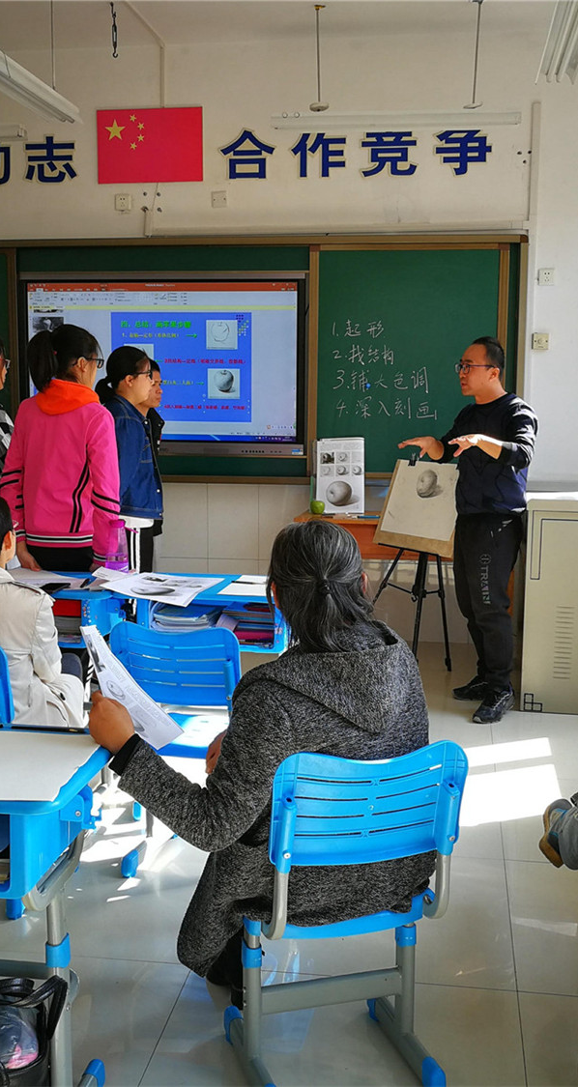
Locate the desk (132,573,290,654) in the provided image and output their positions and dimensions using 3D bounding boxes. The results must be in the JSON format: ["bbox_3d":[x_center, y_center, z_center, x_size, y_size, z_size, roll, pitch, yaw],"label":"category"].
[{"bbox_3d":[-0.254,0.532,3.897,0.620,0.760,0.440,2,8,8],"label":"desk"}]

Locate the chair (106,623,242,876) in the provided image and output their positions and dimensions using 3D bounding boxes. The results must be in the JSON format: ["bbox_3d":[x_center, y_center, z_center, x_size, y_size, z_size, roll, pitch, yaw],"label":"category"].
[{"bbox_3d":[-0.276,0.586,3.479,0.400,0.770,0.450,2,8,13],"label":"chair"}]

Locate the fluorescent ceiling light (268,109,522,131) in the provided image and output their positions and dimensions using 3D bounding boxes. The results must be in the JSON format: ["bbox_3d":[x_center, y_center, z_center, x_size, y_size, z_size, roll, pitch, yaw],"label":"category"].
[{"bbox_3d":[0.521,-2.095,5.600,1.250,0.070,0.120,2,8,8],"label":"fluorescent ceiling light"}]

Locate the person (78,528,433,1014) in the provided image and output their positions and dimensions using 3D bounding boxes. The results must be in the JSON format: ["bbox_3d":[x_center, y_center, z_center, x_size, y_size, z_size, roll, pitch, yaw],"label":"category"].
[{"bbox_3d":[-0.078,0.531,2.412,0.620,1.180,0.700,-2,8,-15],"label":"person"}]

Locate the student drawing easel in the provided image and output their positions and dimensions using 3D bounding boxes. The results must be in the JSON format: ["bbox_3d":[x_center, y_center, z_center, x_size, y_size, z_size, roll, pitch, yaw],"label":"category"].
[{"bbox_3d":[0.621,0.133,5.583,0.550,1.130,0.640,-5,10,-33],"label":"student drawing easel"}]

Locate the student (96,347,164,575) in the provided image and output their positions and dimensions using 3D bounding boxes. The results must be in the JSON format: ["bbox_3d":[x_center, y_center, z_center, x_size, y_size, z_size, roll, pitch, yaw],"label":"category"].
[{"bbox_3d":[-0.672,-0.019,4.855,0.290,1.620,0.420,-1,8,-12],"label":"student"}]

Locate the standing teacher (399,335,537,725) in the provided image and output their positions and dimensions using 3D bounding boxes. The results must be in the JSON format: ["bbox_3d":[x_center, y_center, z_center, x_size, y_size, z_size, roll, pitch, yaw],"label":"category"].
[{"bbox_3d":[0.805,-0.072,5.067,0.530,1.685,0.480,-3,9,-22],"label":"standing teacher"}]

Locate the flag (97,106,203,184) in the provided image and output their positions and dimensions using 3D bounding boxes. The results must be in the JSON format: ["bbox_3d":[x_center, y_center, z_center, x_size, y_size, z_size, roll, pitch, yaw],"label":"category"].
[{"bbox_3d":[-0.776,-2.213,6.290,0.607,0.402,0.020,2,8,8],"label":"flag"}]

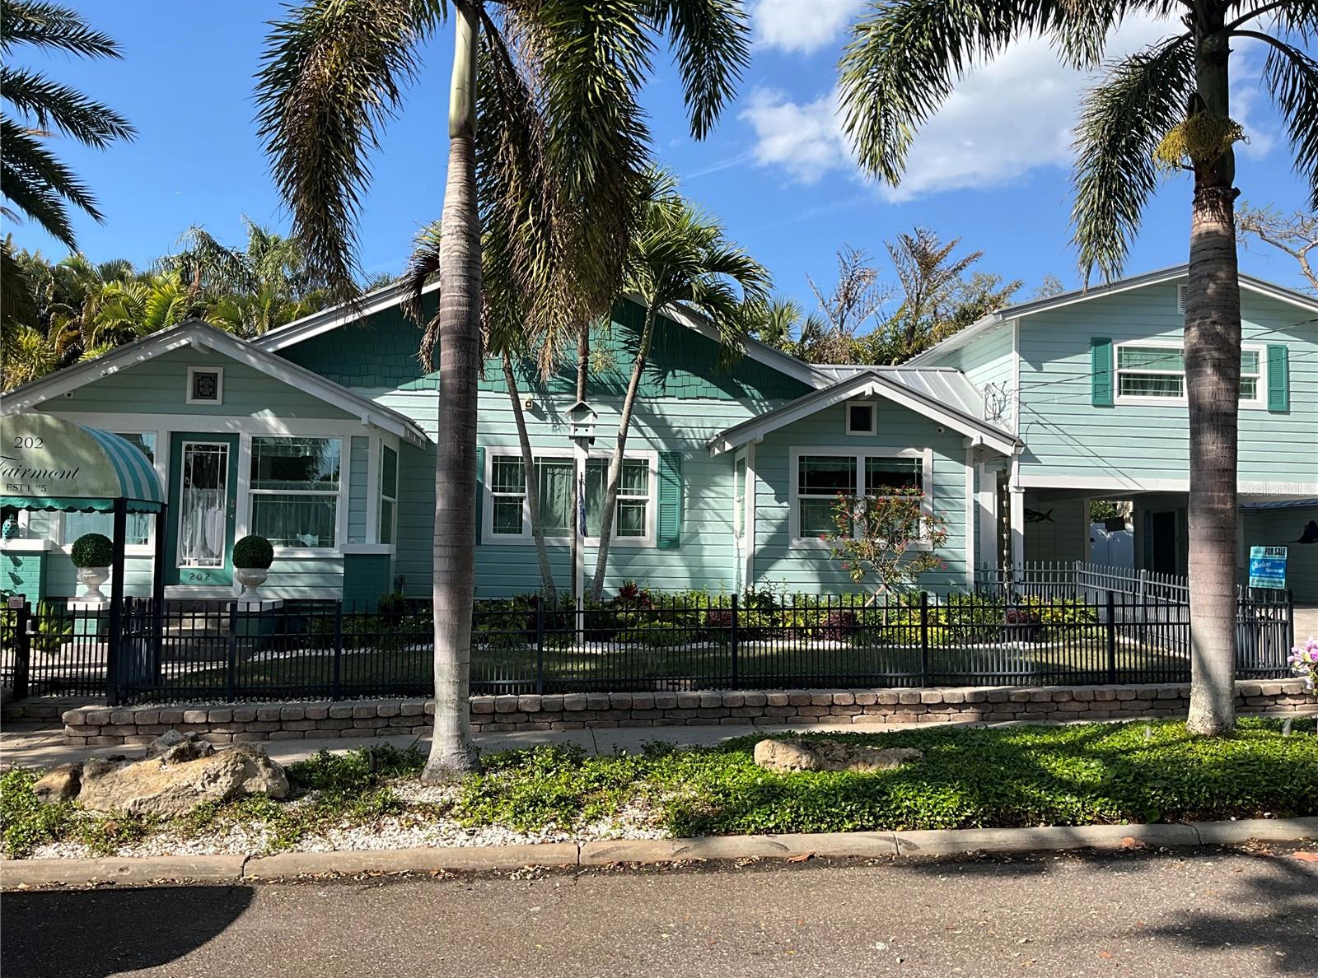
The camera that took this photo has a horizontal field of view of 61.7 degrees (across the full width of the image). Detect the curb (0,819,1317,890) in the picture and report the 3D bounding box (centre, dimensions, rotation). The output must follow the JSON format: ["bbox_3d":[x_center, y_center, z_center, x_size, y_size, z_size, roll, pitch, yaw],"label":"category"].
[{"bbox_3d":[0.185,2.065,6.329,7.575,0.130,0.170,0,-4,-5],"label":"curb"}]

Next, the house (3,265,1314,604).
[{"bbox_3d":[1.201,-0.509,20.875,21.000,6.050,12.200,1,-4,-5],"label":"house"}]

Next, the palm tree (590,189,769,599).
[{"bbox_3d":[0.211,-1.056,15.115,2.683,6.244,2.500,1,-4,-5],"label":"palm tree"}]

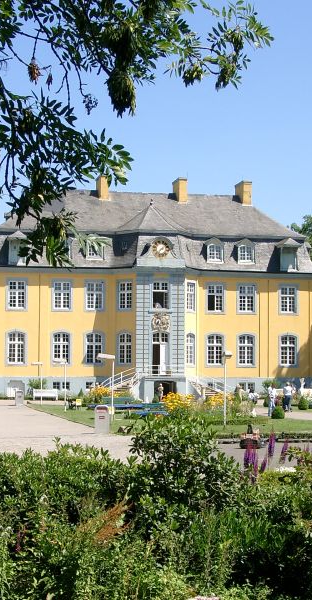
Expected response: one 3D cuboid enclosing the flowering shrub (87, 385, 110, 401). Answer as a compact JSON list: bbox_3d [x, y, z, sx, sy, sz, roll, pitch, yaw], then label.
[{"bbox_3d":[-4.563,7.454,91.052,1.900,1.510,1.800,0,-4,0],"label":"flowering shrub"}]

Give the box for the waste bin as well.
[{"bbox_3d":[-1.791,4.096,39.573,0.490,0.980,0.460,0,-4,5],"label":"waste bin"}]

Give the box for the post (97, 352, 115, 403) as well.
[{"bbox_3d":[-2.359,4.089,53.756,0.850,3.130,0.250,1,-4,-10],"label":"post"}]

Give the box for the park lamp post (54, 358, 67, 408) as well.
[{"bbox_3d":[-5.683,5.049,67.974,0.850,3.120,0.250,1,-4,-10],"label":"park lamp post"}]

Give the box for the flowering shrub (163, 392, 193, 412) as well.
[{"bbox_3d":[1.107,5.377,59.443,1.500,1.150,1.400,0,-4,1],"label":"flowering shrub"}]

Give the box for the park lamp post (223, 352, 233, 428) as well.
[{"bbox_3d":[2.804,3.472,44.936,0.270,2.980,0.700,2,-4,-20],"label":"park lamp post"}]

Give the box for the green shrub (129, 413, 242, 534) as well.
[{"bbox_3d":[0.387,2.295,15.552,1.500,1.500,1.450,0,-4,0],"label":"green shrub"}]

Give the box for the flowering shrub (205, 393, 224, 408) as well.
[{"bbox_3d":[3.482,6.057,68.787,1.250,1.080,1.200,0,-4,3],"label":"flowering shrub"}]

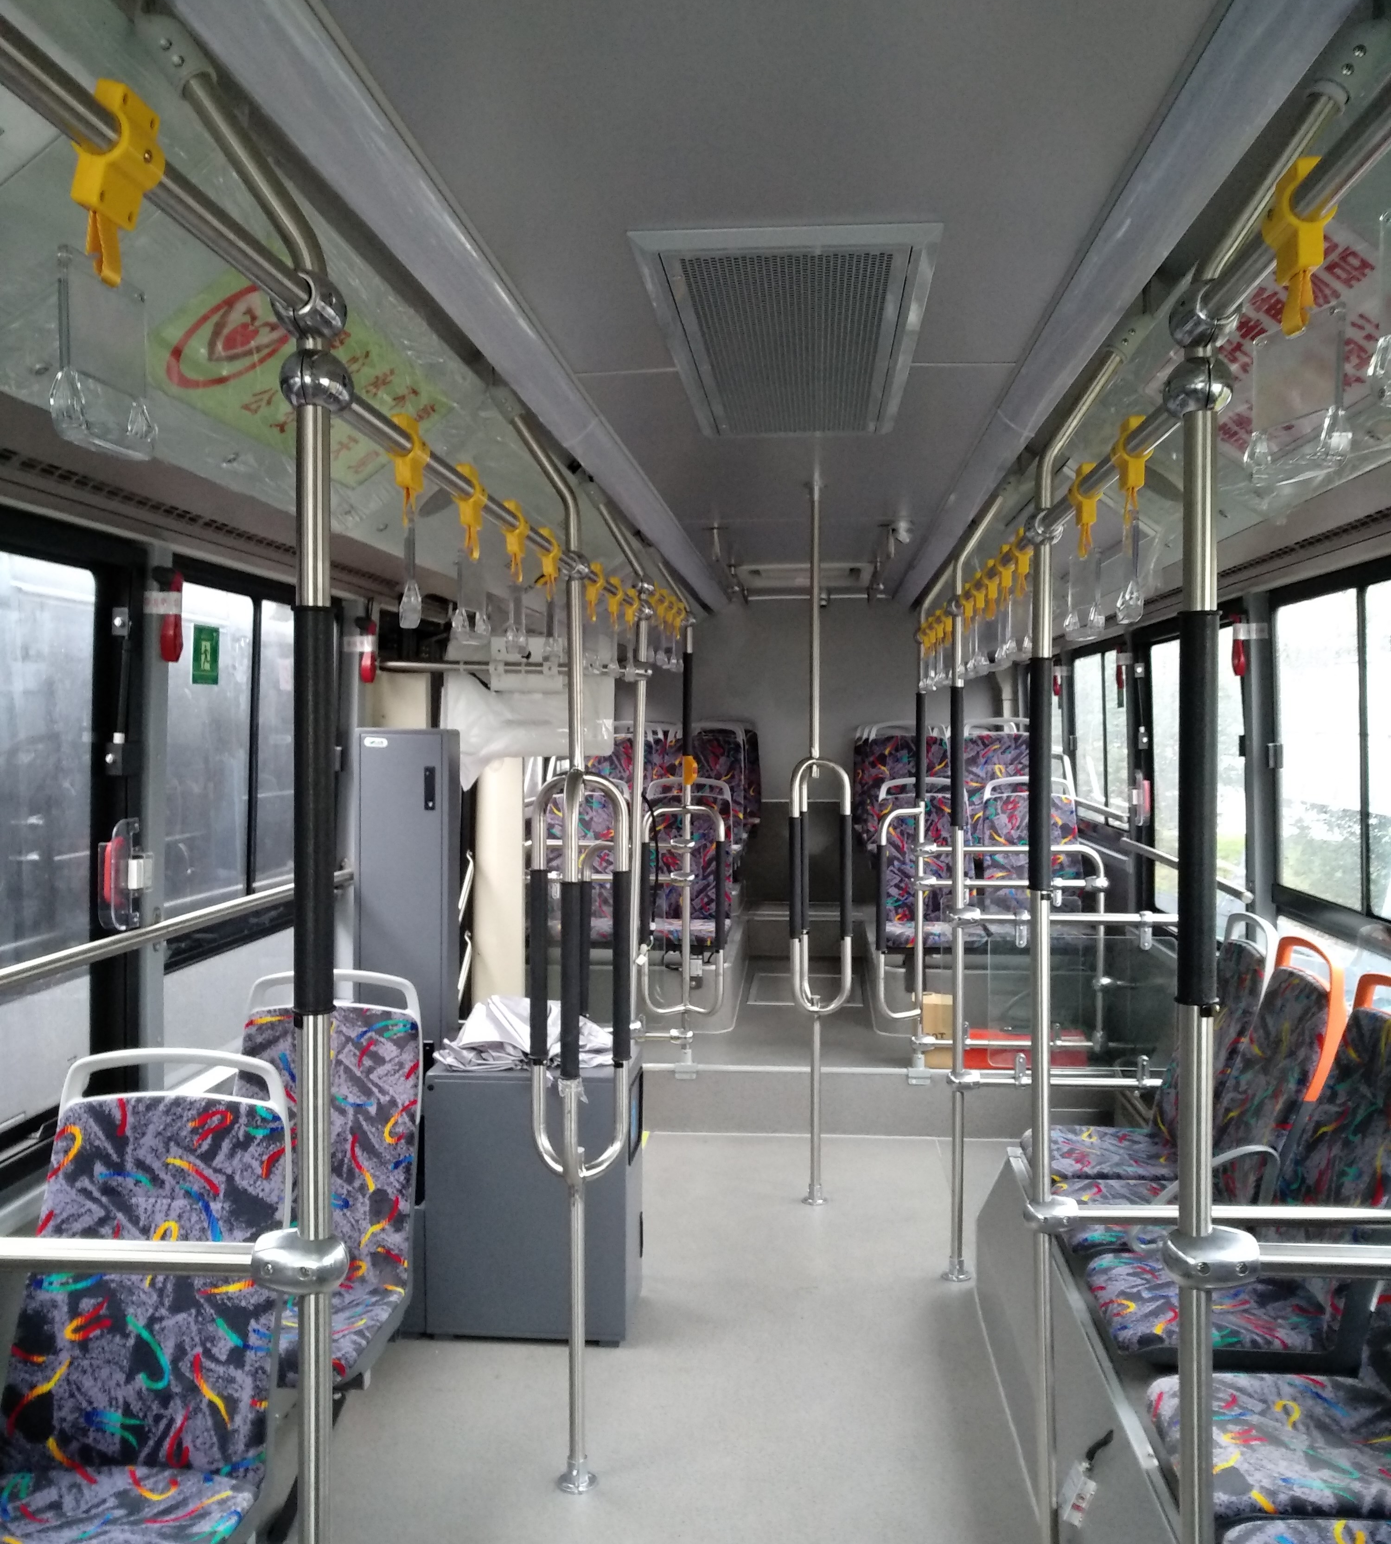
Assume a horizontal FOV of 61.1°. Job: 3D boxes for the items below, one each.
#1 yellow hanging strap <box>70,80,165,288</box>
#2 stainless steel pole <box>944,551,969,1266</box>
[{"bbox_3d":[-0.414,-0.421,0.845,0.043,0.134,0.043,0,2,6],"label":"yellow hanging strap"},{"bbox_3d":[0.760,0.432,3.426,0.076,2.091,0.075,0,2,6],"label":"stainless steel pole"}]

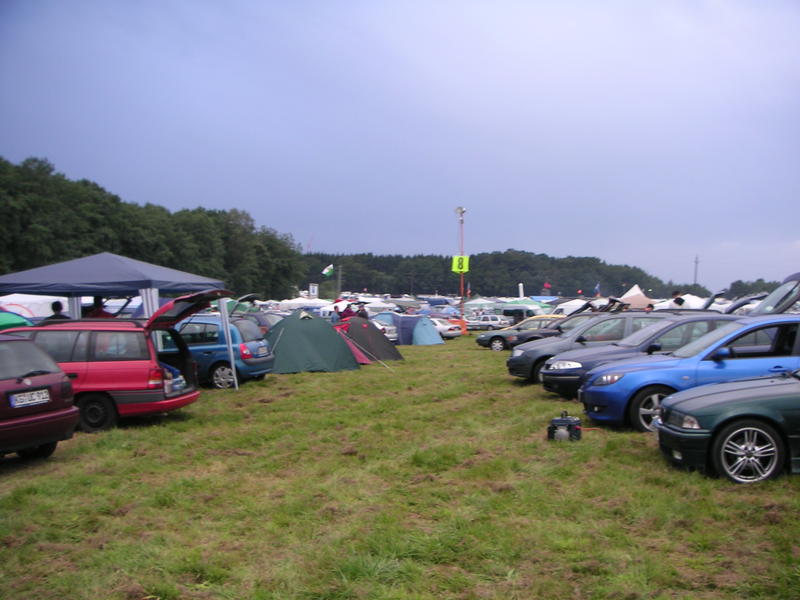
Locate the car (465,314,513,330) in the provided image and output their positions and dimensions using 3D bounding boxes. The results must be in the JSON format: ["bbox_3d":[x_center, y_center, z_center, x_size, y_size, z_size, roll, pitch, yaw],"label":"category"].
[{"bbox_3d":[7.950,2.020,79.000,4.300,1.430,1.700,-1,-1,40],"label":"car"}]

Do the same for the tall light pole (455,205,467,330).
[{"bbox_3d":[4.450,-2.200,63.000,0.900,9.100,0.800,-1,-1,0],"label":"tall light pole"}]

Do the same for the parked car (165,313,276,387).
[{"bbox_3d":[-4.460,1.050,17.680,3.770,1.420,1.640,-1,-1,12],"label":"parked car"}]

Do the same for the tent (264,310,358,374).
[{"bbox_3d":[-2.460,1.030,22.400,2.700,1.520,2.400,0,-1,-5],"label":"tent"}]

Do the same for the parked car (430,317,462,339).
[{"bbox_3d":[1.620,1.760,55.000,4.400,1.410,1.700,-1,-1,37],"label":"parked car"}]

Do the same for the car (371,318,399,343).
[{"bbox_3d":[-2.340,1.460,43.400,4.300,1.410,1.700,-1,-1,29],"label":"car"}]

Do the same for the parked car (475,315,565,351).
[{"bbox_3d":[5.200,1.240,33.850,4.400,1.410,1.700,-1,-1,0],"label":"parked car"}]

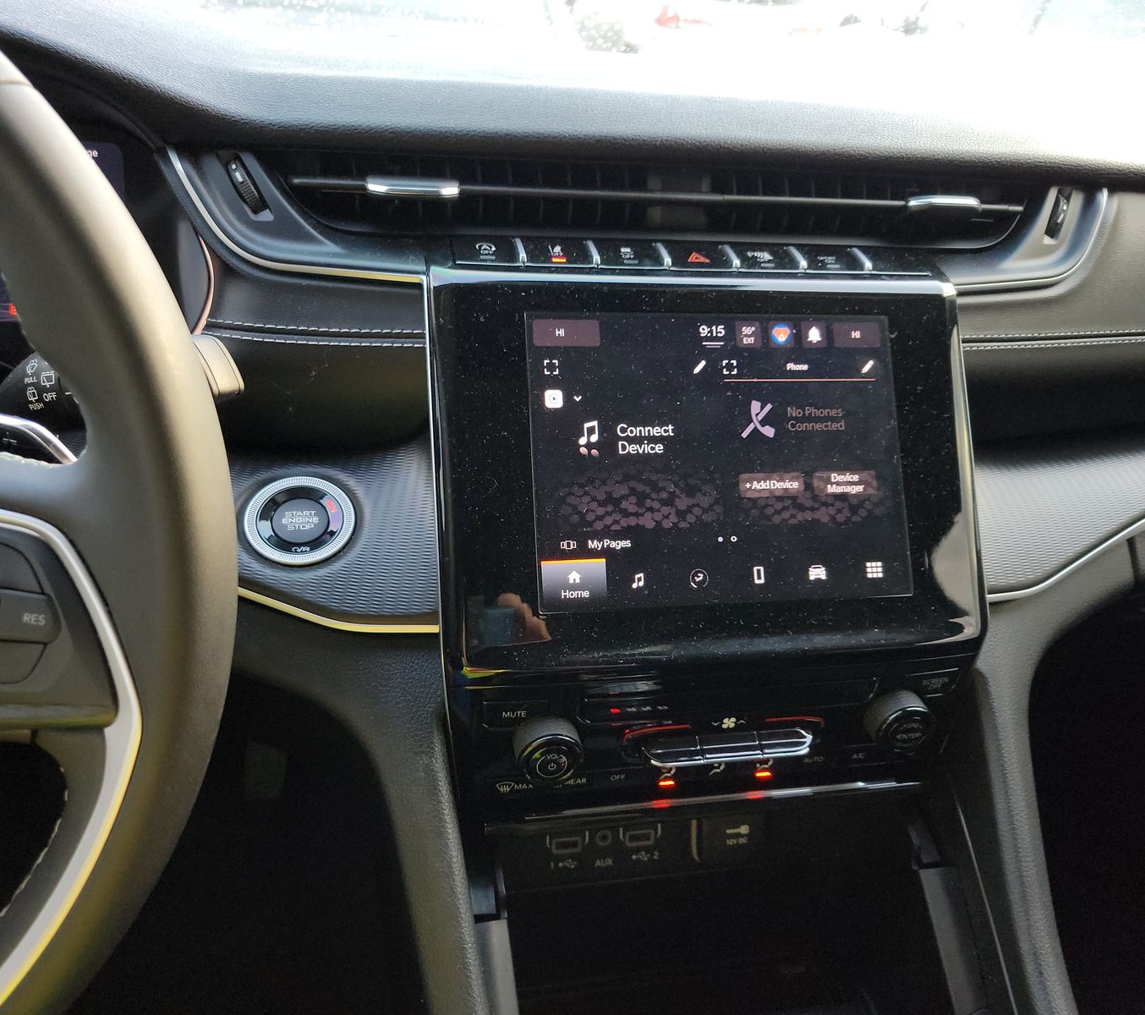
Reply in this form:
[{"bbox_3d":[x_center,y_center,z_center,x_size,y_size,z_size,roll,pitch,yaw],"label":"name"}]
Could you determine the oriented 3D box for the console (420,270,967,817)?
[{"bbox_3d":[0.061,0.010,0.433,0.247,0.237,0.075,-2,0,-11],"label":"console"}]

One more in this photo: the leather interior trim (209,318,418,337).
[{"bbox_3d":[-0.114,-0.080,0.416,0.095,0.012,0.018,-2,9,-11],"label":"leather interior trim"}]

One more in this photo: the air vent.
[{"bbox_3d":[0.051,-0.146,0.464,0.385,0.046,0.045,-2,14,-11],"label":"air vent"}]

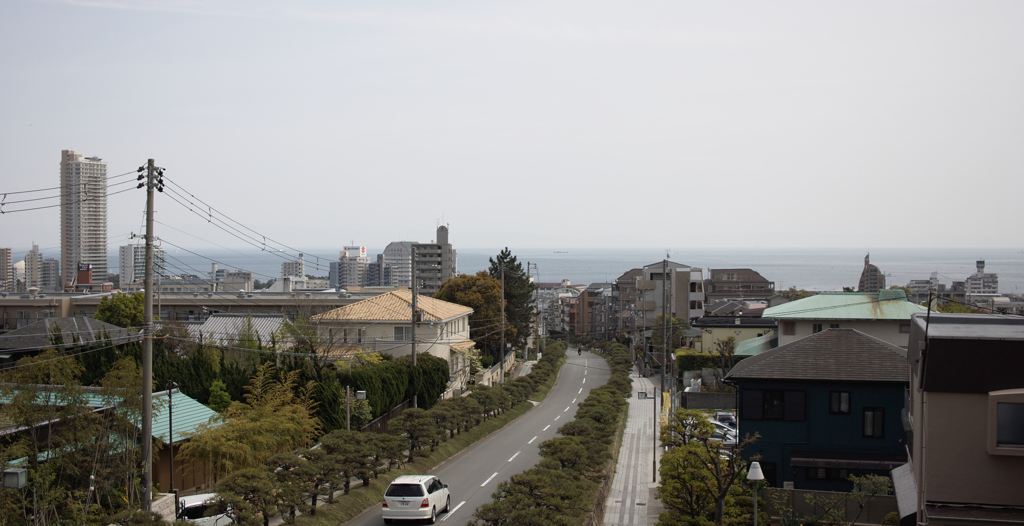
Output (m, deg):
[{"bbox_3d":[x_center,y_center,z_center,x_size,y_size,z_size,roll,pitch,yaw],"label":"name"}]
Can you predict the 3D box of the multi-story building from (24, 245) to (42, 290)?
[{"bbox_3d":[-414.552,7.098,1010.244,14.000,45.500,16.000,-1,1,-37],"label":"multi-story building"}]

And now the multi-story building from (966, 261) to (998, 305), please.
[{"bbox_3d":[348.000,14.803,863.344,24.000,33.000,16.000,0,1,14],"label":"multi-story building"}]

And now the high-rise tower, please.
[{"bbox_3d":[-355.382,-31.450,967.620,28.000,124.000,28.000,1,1,32],"label":"high-rise tower"}]

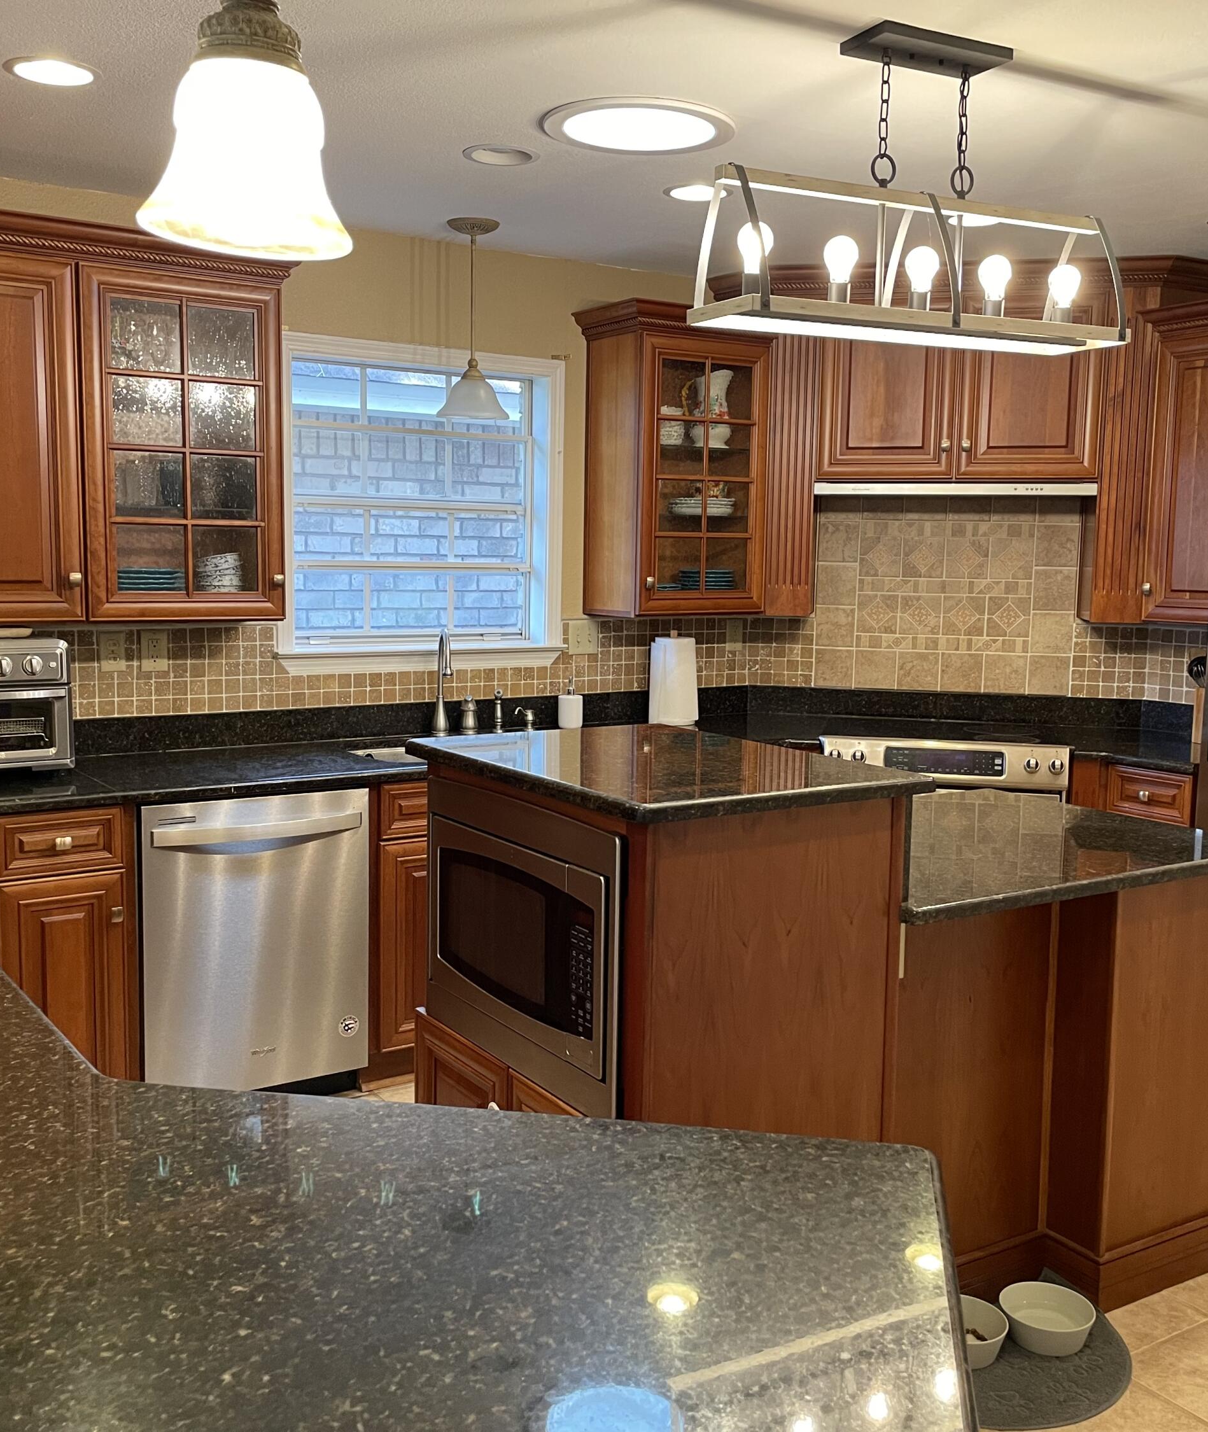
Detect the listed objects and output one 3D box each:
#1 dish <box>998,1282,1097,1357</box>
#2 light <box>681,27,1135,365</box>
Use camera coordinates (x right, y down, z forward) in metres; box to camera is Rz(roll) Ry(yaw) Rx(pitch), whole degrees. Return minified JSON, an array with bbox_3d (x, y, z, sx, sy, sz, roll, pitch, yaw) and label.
[{"bbox_3d":[0.853,1.169,2.764,0.180,0.065,0.180,1,6,0],"label":"dish"},{"bbox_3d":[0.597,-0.983,2.691,0.842,0.523,0.233,-2,7,-24],"label":"light"}]

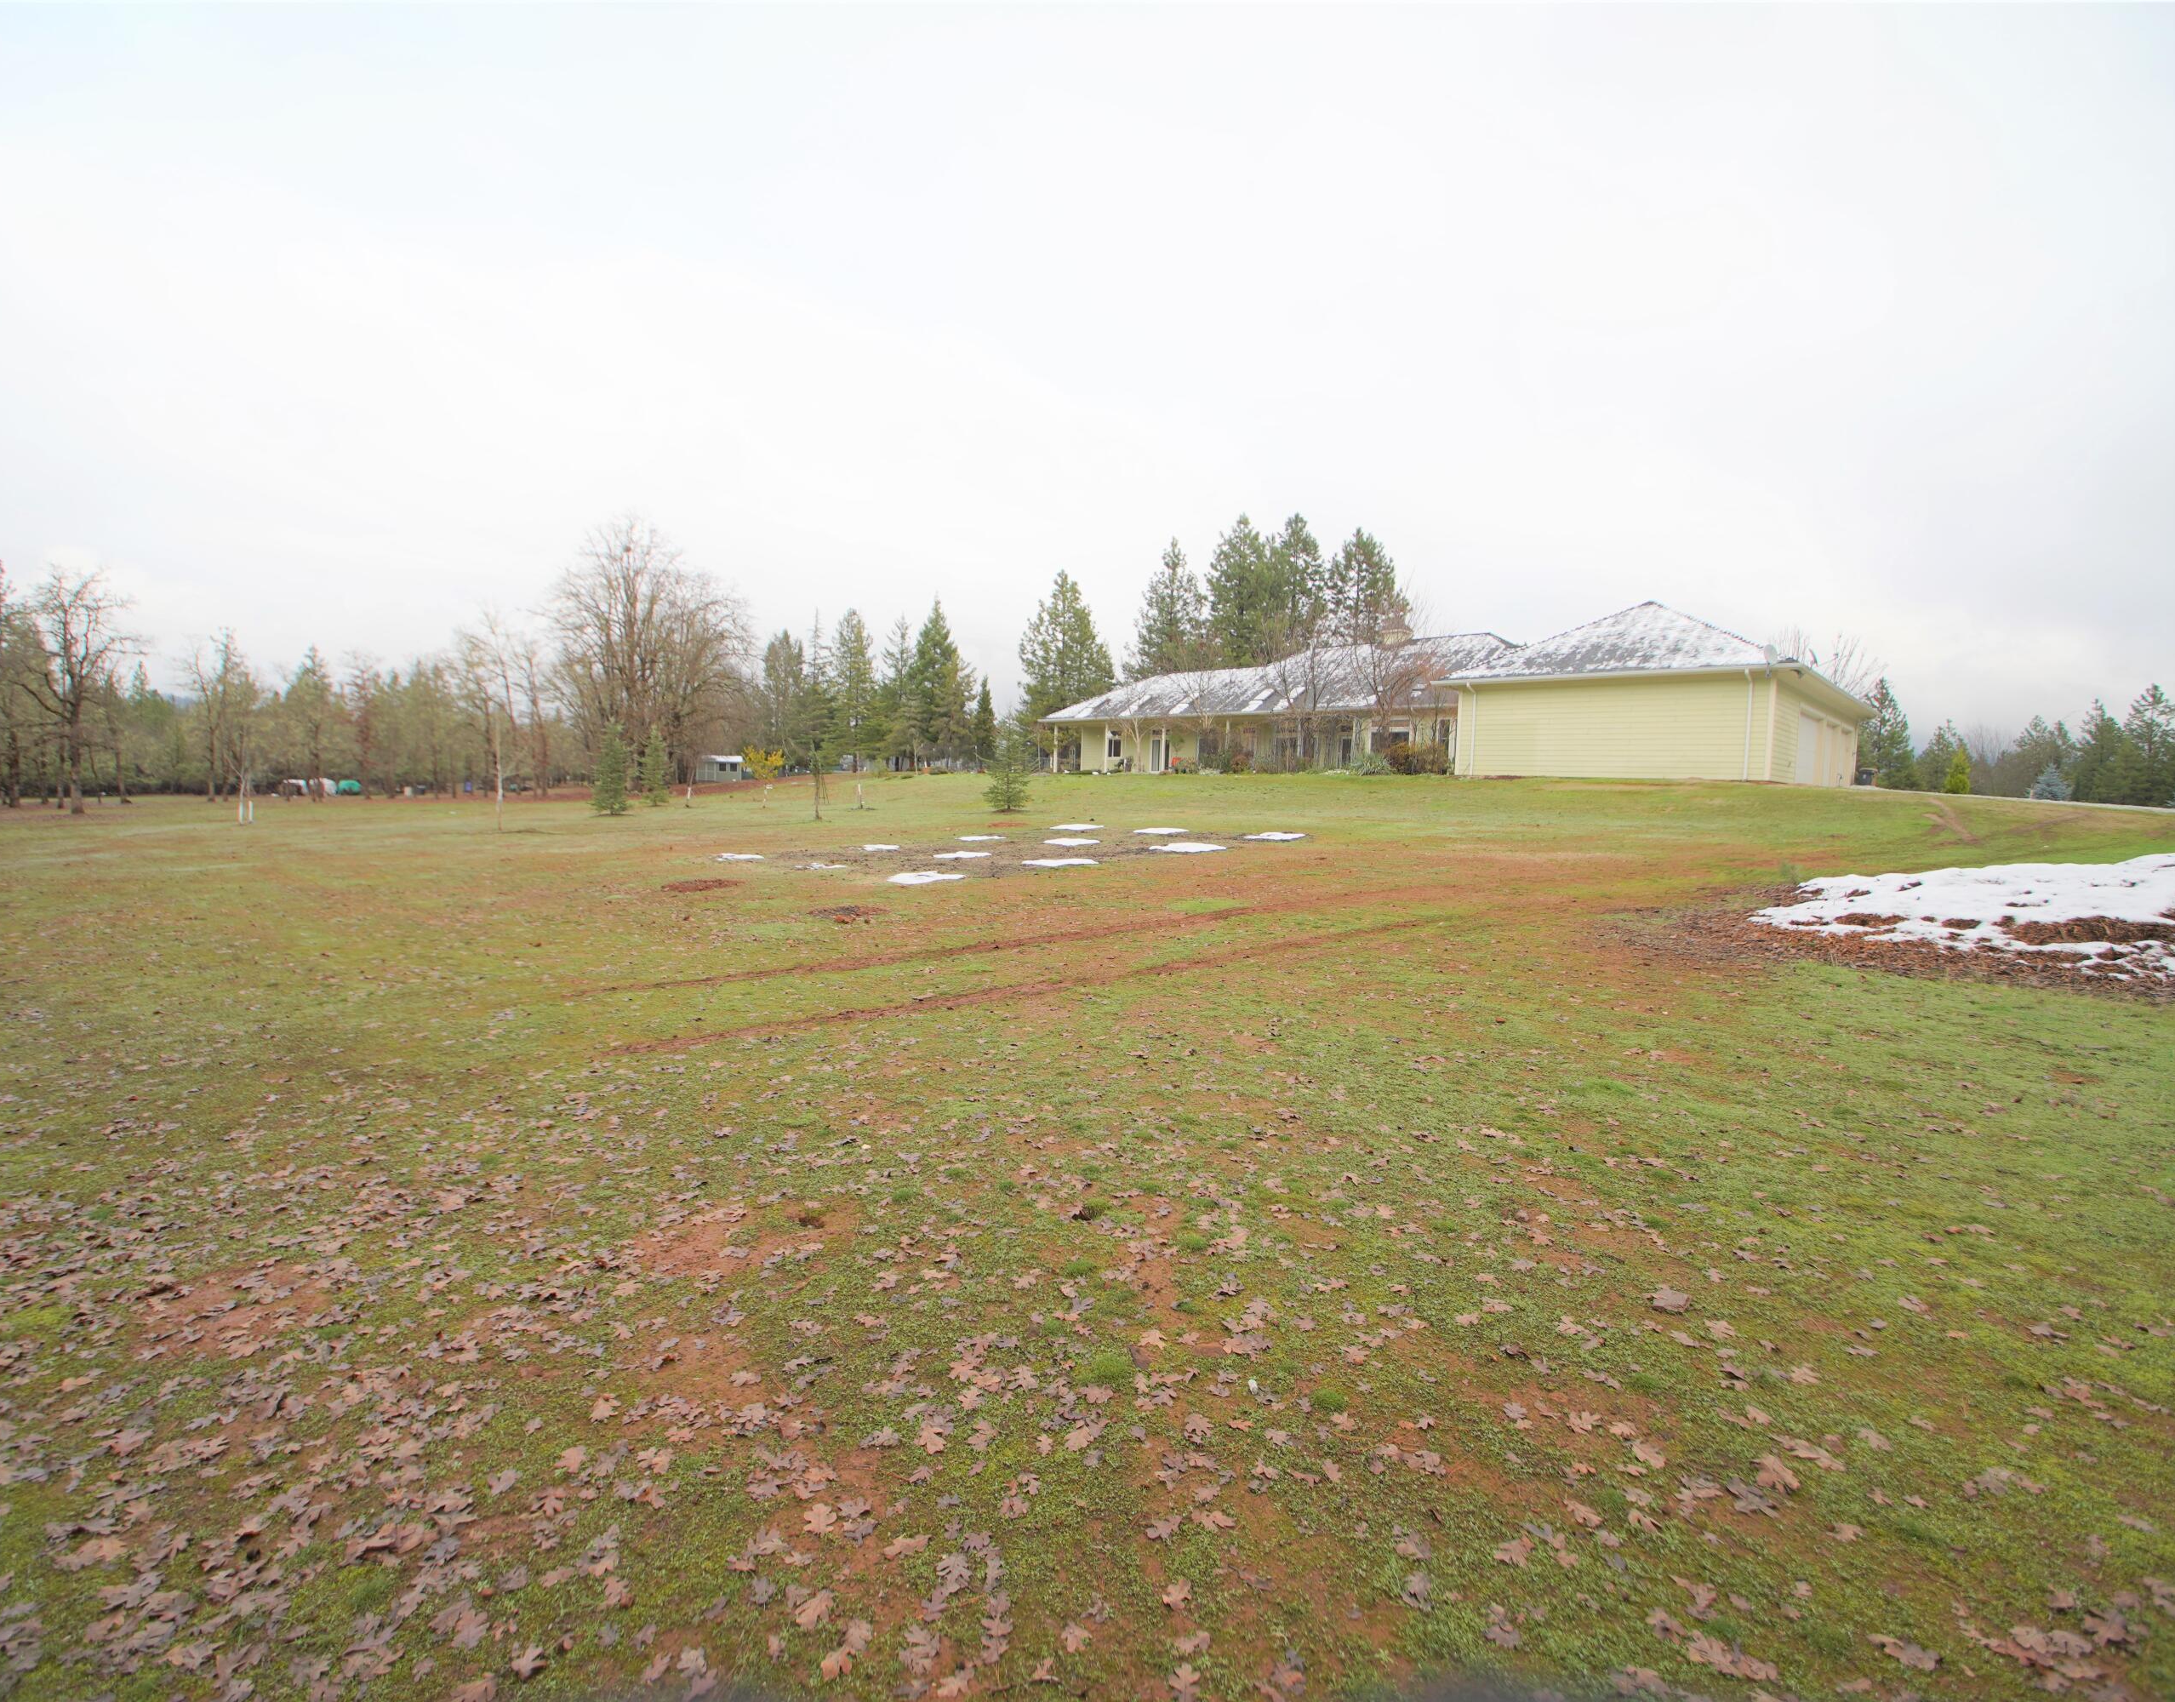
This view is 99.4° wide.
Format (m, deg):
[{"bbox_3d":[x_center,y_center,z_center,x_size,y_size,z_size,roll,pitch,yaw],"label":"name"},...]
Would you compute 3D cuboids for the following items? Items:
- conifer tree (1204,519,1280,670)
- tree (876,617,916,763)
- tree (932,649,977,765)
[{"bbox_3d":[12.559,-16.203,73.193,7.000,20.620,7.000,1,4,0],"label":"conifer tree"},{"bbox_3d":[-15.293,-12.811,74.000,3.600,12.170,3.600,1,4,0],"label":"tree"},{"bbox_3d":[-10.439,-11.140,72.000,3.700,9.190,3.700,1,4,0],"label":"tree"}]

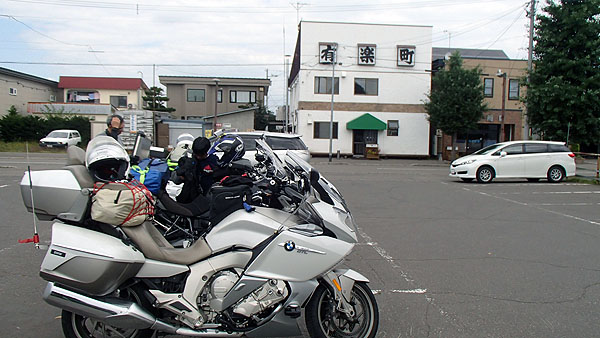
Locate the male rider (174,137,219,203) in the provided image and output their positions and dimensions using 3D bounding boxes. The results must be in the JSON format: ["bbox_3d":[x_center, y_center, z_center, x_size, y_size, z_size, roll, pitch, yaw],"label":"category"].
[{"bbox_3d":[-1.001,0.420,4.350,0.520,1.480,0.520,1,4,3],"label":"male rider"}]

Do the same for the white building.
[{"bbox_3d":[4.833,-6.774,41.494,10.720,10.610,11.000,1,4,-6],"label":"white building"}]

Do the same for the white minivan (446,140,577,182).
[{"bbox_3d":[8.116,-0.337,17.100,4.590,1.590,1.700,0,4,-9],"label":"white minivan"}]

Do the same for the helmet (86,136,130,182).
[{"bbox_3d":[-1.341,-0.074,3.120,0.270,0.300,0.320,-2,5,-37],"label":"helmet"}]

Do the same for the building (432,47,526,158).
[{"bbox_3d":[14.577,-5.363,41.862,7.980,8.390,10.000,1,4,-6],"label":"building"}]

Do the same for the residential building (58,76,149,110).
[{"bbox_3d":[-20.259,-5.763,48.620,8.050,7.260,8.500,1,4,-6],"label":"residential building"}]

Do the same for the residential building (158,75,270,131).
[{"bbox_3d":[-8.657,-5.630,47.742,10.500,7.060,8.500,1,4,-6],"label":"residential building"}]

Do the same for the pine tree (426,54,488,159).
[{"bbox_3d":[11.690,-4.672,33.500,4.400,7.800,4.400,1,4,-6],"label":"pine tree"}]

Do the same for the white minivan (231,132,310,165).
[{"bbox_3d":[-2.144,-0.265,13.000,4.700,1.660,1.740,1,4,-6],"label":"white minivan"}]

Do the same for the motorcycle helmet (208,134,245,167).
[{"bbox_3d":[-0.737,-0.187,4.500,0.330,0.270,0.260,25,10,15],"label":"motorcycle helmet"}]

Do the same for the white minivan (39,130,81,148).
[{"bbox_3d":[-18.504,-2.220,34.500,1.660,1.460,4.200,1,4,-7],"label":"white minivan"}]

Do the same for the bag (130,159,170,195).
[{"bbox_3d":[-1.371,0.051,4.100,0.340,0.300,0.420,1,4,-6],"label":"bag"}]

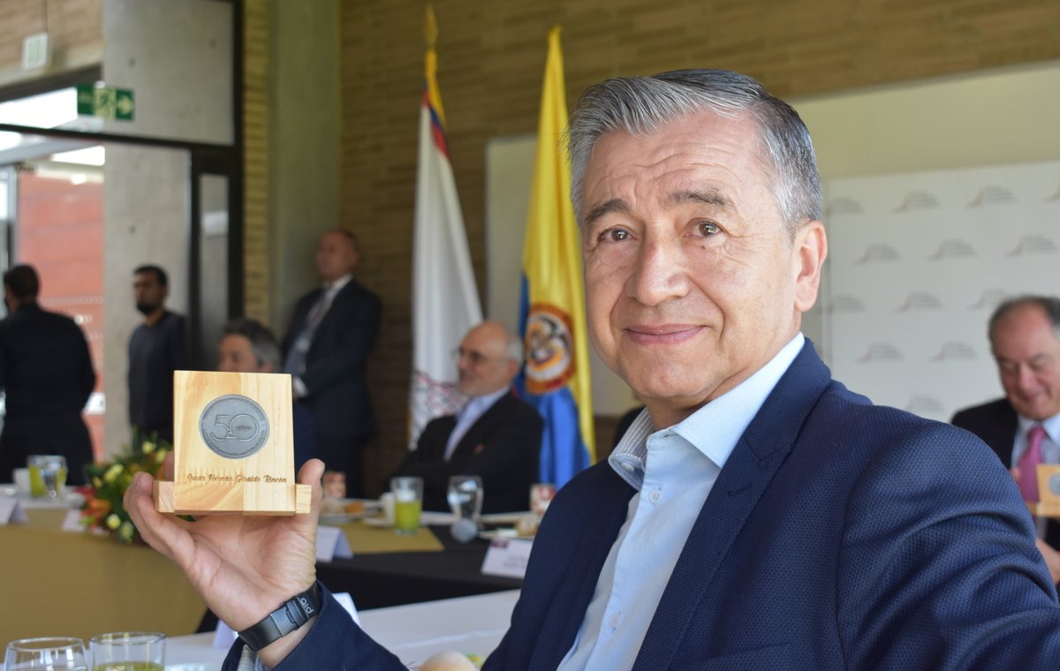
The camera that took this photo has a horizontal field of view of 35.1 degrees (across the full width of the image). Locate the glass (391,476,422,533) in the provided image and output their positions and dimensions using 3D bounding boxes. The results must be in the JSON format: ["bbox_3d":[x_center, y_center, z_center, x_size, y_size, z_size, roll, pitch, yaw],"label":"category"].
[{"bbox_3d":[-0.282,0.388,3.850,0.071,0.126,0.071,0,-1,0],"label":"glass"}]

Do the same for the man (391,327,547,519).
[{"bbox_3d":[-0.201,0.587,4.800,0.740,1.260,0.540,1,-1,-44],"label":"man"}]

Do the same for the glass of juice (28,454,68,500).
[{"bbox_3d":[-1.378,0.408,4.840,0.082,0.125,0.082,0,-1,0],"label":"glass of juice"}]

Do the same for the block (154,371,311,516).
[{"bbox_3d":[-0.219,0.086,1.229,0.108,0.108,0.045,2,-27,-16],"label":"block"}]

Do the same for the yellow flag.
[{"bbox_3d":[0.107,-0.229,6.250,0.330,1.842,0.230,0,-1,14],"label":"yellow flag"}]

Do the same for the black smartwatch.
[{"bbox_3d":[-0.183,0.207,1.225,0.067,0.025,0.058,-31,-4,-12],"label":"black smartwatch"}]

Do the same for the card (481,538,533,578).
[{"bbox_3d":[0.012,0.409,3.070,0.200,0.060,0.068,-1,-1,36],"label":"card"}]

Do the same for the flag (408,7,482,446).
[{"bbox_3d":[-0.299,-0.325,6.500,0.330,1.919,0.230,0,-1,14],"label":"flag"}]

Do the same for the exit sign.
[{"bbox_3d":[-2.059,-1.133,8.150,0.300,0.150,0.025,1,-1,-40],"label":"exit sign"}]

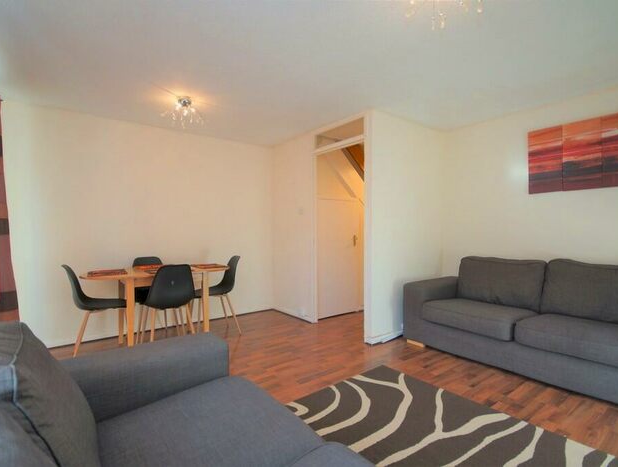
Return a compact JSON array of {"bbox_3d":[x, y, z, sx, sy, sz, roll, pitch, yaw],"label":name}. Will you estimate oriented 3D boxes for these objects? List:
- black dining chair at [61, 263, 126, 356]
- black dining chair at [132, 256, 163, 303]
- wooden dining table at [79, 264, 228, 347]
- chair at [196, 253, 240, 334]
[{"bbox_3d":[-1.820,0.681,2.715,0.514,0.834,0.465,-1,1,-37],"label":"black dining chair"},{"bbox_3d":[-1.628,0.674,3.229,0.465,0.834,0.514,-1,1,-37],"label":"black dining chair"},{"bbox_3d":[-1.408,0.721,3.031,1.319,0.743,0.650,-1,1,-37],"label":"wooden dining table"},{"bbox_3d":[-0.974,0.670,3.364,0.514,0.834,0.465,-1,1,-37],"label":"chair"}]

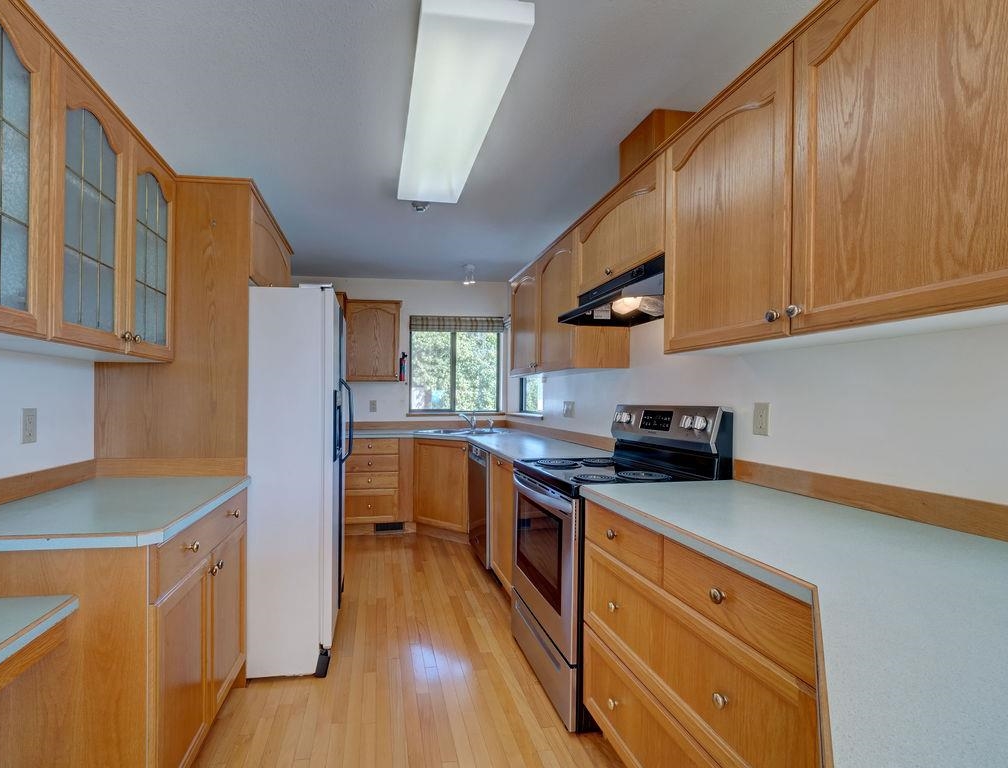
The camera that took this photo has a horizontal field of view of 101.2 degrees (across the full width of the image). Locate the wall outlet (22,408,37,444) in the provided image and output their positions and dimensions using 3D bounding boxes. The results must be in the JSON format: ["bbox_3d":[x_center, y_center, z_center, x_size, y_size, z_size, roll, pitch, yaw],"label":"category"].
[{"bbox_3d":[-1.706,0.151,1.498,0.012,0.126,0.068,0,-2,-16],"label":"wall outlet"}]

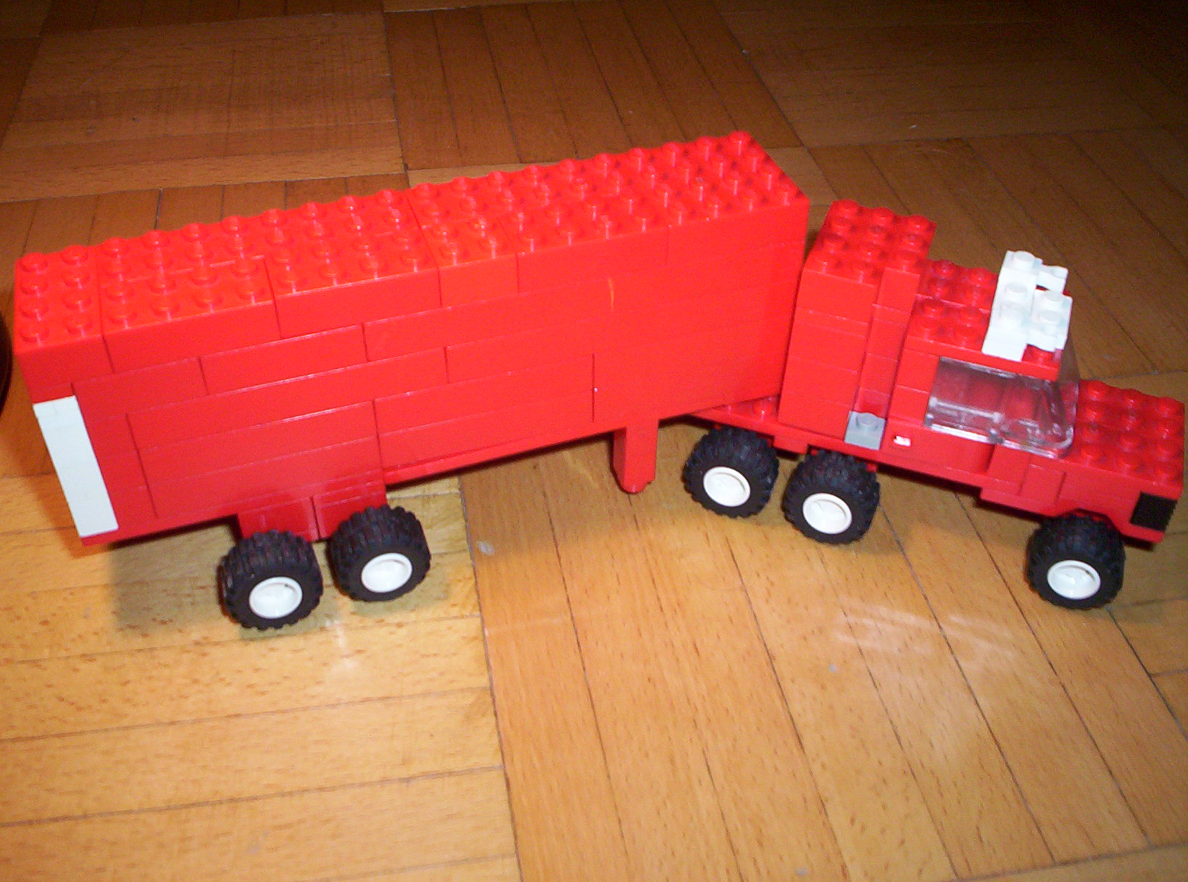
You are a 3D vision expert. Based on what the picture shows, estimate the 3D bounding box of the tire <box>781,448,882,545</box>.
[{"bbox_3d":[0.057,0.013,0.310,0.021,0.021,0.012,14,41,14],"label":"tire"}]

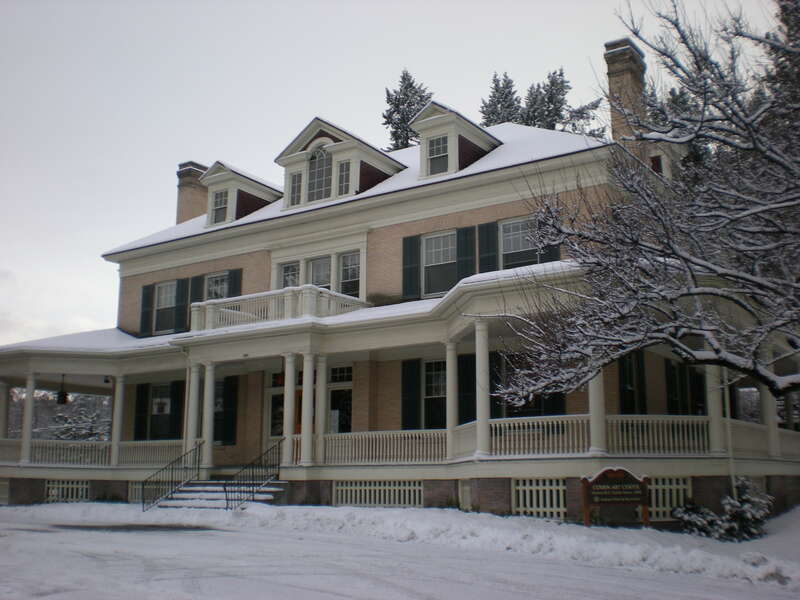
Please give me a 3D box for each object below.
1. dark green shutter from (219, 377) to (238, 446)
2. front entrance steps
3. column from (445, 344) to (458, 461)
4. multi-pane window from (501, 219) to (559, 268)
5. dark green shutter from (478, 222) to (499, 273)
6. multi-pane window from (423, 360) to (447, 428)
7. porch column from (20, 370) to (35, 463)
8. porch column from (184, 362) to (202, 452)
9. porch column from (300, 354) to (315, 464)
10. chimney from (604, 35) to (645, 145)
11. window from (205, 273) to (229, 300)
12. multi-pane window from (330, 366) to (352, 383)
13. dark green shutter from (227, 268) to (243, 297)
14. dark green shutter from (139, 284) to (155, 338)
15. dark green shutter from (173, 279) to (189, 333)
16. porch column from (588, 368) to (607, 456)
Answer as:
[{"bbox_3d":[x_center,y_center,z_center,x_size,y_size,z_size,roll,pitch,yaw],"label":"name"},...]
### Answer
[{"bbox_3d":[-5.130,3.326,26.425,0.585,2.065,0.050,-8,-15,33],"label":"dark green shutter"},{"bbox_3d":[-4.269,4.778,21.602,3.490,0.675,1.274,-8,-15,33],"label":"front entrance steps"},{"bbox_3d":[1.203,2.363,20.524,0.343,2.842,0.343,0,-12,0],"label":"column"},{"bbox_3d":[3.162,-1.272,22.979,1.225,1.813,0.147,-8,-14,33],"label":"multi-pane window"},{"bbox_3d":[2.376,-1.182,23.424,0.588,1.784,0.059,-8,-14,33],"label":"dark green shutter"},{"bbox_3d":[1.077,2.620,23.584,1.117,2.117,0.147,-8,-14,33],"label":"multi-pane window"},{"bbox_3d":[-11.434,3.636,27.028,0.360,2.800,0.360,-8,-15,33],"label":"porch column"},{"bbox_3d":[-5.916,3.270,24.966,0.360,2.800,0.360,-8,-15,33],"label":"porch column"},{"bbox_3d":[-2.368,2.755,22.348,0.343,2.842,0.343,0,-12,0],"label":"porch column"},{"bbox_3d":[6.263,-5.513,24.331,0.718,3.116,1.042,-8,-15,33],"label":"chimney"},{"bbox_3d":[-5.788,0.018,27.700,1.069,1.772,0.150,-8,-15,33],"label":"window"},{"bbox_3d":[-1.683,2.162,25.527,0.833,0.490,0.127,-8,-14,33],"label":"multi-pane window"},{"bbox_3d":[-5.470,-0.154,28.850,0.600,1.780,0.050,-8,-15,33],"label":"dark green shutter"},{"bbox_3d":[-8.848,0.365,30.673,0.637,1.784,0.059,-8,-14,33],"label":"dark green shutter"},{"bbox_3d":[-7.098,0.190,28.454,0.594,1.785,0.050,-8,-15,33],"label":"dark green shutter"},{"bbox_3d":[3.833,1.576,17.144,0.360,2.800,0.360,-8,-15,33],"label":"porch column"}]

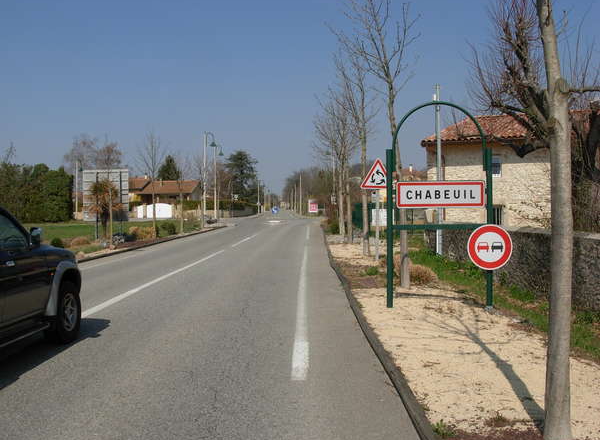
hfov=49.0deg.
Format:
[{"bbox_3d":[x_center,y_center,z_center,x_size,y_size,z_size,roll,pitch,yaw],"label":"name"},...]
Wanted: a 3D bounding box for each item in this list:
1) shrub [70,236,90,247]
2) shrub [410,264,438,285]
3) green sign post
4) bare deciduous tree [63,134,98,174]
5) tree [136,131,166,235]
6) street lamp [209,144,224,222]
[{"bbox_3d":[-8.453,0.829,25.400,0.800,0.460,0.750,0,1,0],"label":"shrub"},{"bbox_3d":[2.362,1.047,12.650,0.600,0.420,0.550,0,1,0],"label":"shrub"},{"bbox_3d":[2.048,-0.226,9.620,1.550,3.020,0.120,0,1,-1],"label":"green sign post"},{"bbox_3d":[-34.577,-6.915,104.000,5.500,13.200,5.500,0,1,0],"label":"bare deciduous tree"},{"bbox_3d":[-7.100,-1.703,31.600,1.600,5.150,1.600,0,1,0],"label":"tree"},{"bbox_3d":[-8.608,-3.932,70.000,1.000,8.000,0.450,0,1,3],"label":"street lamp"}]

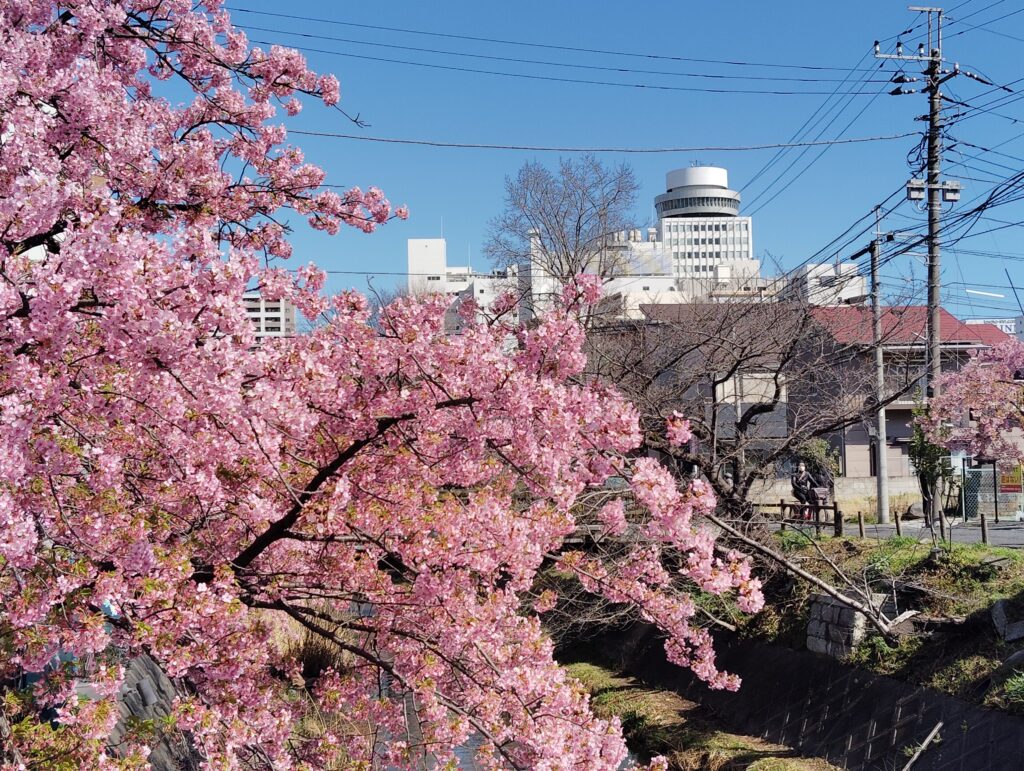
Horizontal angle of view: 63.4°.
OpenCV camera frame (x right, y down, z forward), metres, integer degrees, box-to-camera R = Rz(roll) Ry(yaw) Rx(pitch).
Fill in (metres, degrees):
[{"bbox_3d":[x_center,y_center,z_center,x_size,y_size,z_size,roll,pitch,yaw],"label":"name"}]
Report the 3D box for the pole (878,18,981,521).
[{"bbox_3d":[10.987,-3.268,21.881,2.600,13.680,1.500,1,-2,-8],"label":"pole"}]

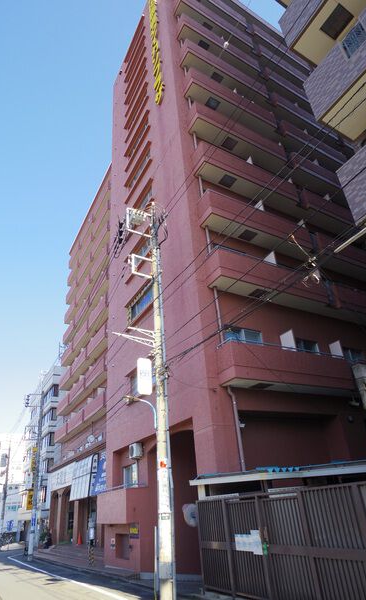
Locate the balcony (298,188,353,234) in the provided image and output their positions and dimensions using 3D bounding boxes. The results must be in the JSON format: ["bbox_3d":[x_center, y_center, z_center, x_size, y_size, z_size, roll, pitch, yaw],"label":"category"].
[{"bbox_3d":[7.944,-4.398,19.412,4.583,1.160,0.784,12,-34,-27],"label":"balcony"}]

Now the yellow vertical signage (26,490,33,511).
[{"bbox_3d":[-9.220,12.060,21.949,0.420,1.120,0.120,12,-34,-27],"label":"yellow vertical signage"}]

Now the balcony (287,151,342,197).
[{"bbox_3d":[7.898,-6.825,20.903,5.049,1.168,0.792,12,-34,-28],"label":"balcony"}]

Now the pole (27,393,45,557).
[{"bbox_3d":[-10.638,12.254,26.628,0.400,11.233,0.400,11,-34,-29],"label":"pole"}]

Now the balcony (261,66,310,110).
[{"bbox_3d":[7.144,-14.186,25.041,4.583,1.160,0.784,12,-34,-27],"label":"balcony"}]

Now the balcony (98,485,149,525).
[{"bbox_3d":[-2.410,8.116,14.255,0.863,1.047,3.277,12,-34,-27],"label":"balcony"}]

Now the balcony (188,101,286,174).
[{"bbox_3d":[2.789,-7.954,18.154,5.485,1.168,0.792,12,-34,-28],"label":"balcony"}]

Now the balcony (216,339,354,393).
[{"bbox_3d":[3.606,2.402,12.158,5.396,1.218,0.792,12,-34,-28],"label":"balcony"}]

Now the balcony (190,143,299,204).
[{"bbox_3d":[3.034,-5.520,16.763,5.434,1.160,0.784,12,-34,-27],"label":"balcony"}]

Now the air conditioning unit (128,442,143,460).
[{"bbox_3d":[-1.820,5.940,14.180,0.290,0.540,0.680,12,-34,-28],"label":"air conditioning unit"}]

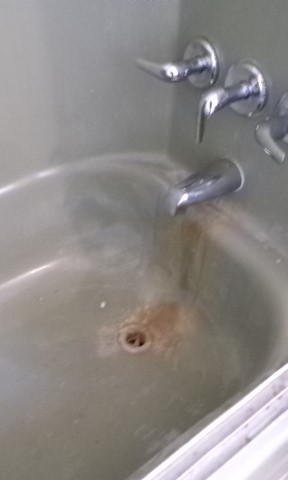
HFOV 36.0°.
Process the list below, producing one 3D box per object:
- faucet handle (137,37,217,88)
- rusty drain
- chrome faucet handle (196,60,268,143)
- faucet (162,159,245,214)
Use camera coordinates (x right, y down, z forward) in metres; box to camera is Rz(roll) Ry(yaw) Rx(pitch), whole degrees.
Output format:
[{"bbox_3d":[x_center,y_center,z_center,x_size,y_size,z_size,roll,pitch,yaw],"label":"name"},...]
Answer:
[{"bbox_3d":[0.048,-0.280,0.720,0.095,0.083,0.108,-26,51,-26],"label":"faucet handle"},{"bbox_3d":[-0.020,0.216,0.942,0.072,0.015,0.072,1,45,-1],"label":"rusty drain"},{"bbox_3d":[0.117,-0.202,0.662,0.095,0.107,0.083,-26,51,-26],"label":"chrome faucet handle"},{"bbox_3d":[0.097,-0.083,0.756,0.143,0.069,0.064,-26,51,-26],"label":"faucet"}]

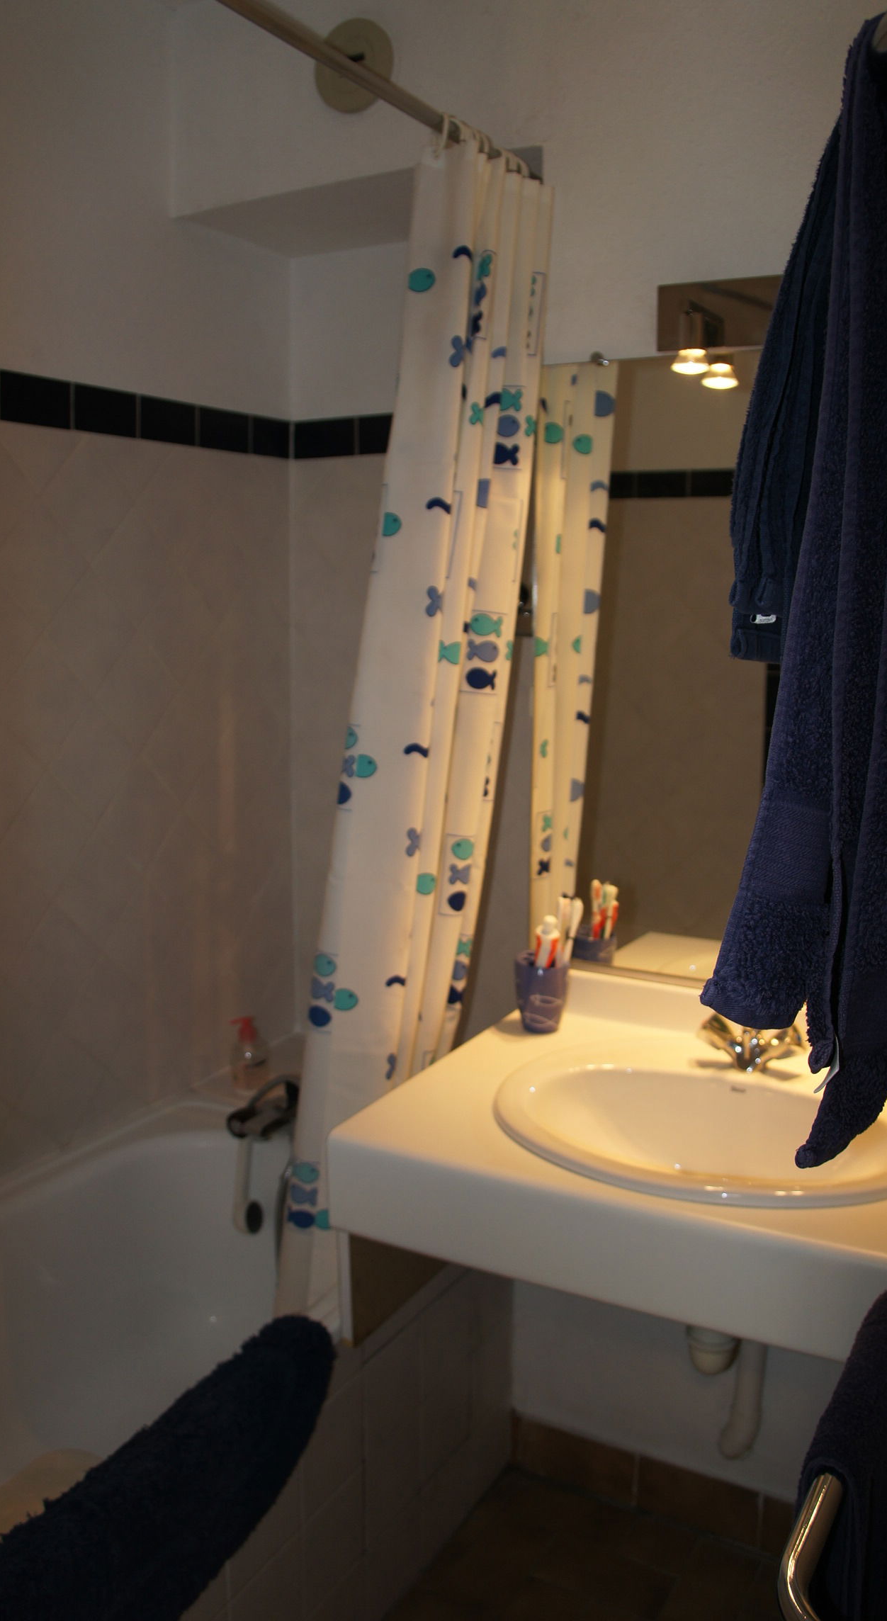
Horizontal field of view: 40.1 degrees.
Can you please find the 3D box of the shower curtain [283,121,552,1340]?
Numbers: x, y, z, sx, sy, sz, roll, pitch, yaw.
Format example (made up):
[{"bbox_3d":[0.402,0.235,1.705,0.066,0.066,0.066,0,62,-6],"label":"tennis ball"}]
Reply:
[{"bbox_3d":[-0.046,-0.046,1.745,0.180,1.770,0.560,6,12,30],"label":"shower curtain"}]

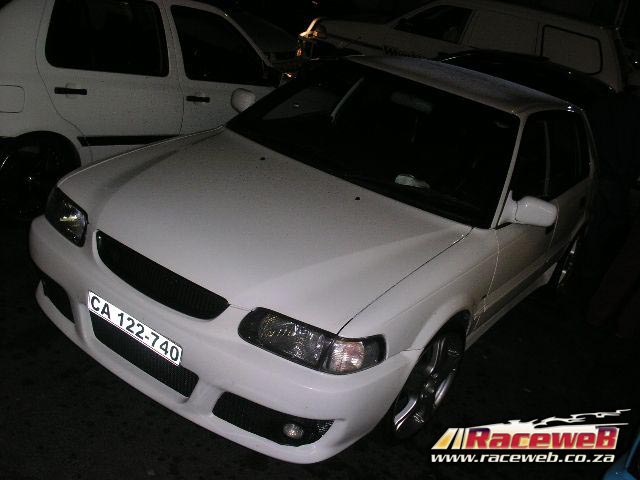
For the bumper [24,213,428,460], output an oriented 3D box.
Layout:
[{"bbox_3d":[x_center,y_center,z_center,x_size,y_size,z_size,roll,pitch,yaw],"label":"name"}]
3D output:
[{"bbox_3d":[-0.495,0.271,2.771,1.707,0.465,0.677,24,22,27],"label":"bumper"}]

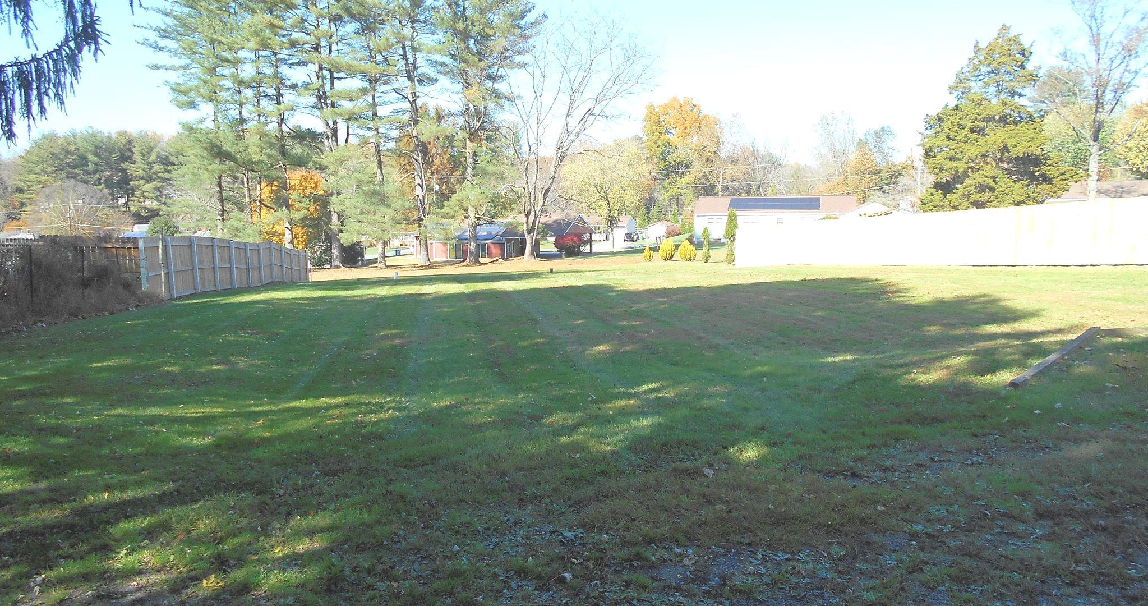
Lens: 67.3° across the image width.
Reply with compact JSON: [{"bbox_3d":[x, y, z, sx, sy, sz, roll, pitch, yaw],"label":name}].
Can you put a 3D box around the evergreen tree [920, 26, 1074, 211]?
[{"bbox_3d":[25.456,-10.211,52.460,9.000,13.000,8.800,0,4,0],"label":"evergreen tree"}]

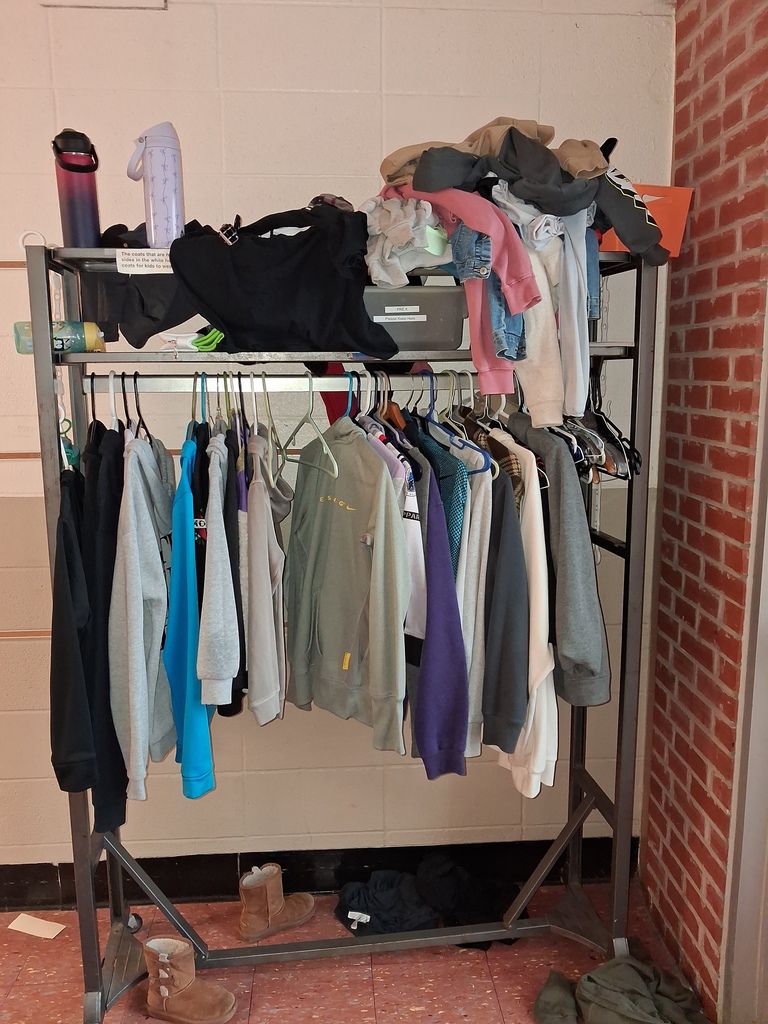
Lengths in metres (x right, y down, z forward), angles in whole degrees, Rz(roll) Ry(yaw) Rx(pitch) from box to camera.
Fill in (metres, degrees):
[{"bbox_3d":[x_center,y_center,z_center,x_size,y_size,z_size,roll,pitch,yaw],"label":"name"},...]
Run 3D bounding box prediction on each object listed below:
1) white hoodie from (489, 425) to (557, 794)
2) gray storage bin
[{"bbox_3d":[0.273,0.227,1.994,0.160,0.870,0.440,-5,10,-27],"label":"white hoodie"},{"bbox_3d":[0.020,-0.444,1.892,0.320,0.137,0.320,-1,9,-5],"label":"gray storage bin"}]

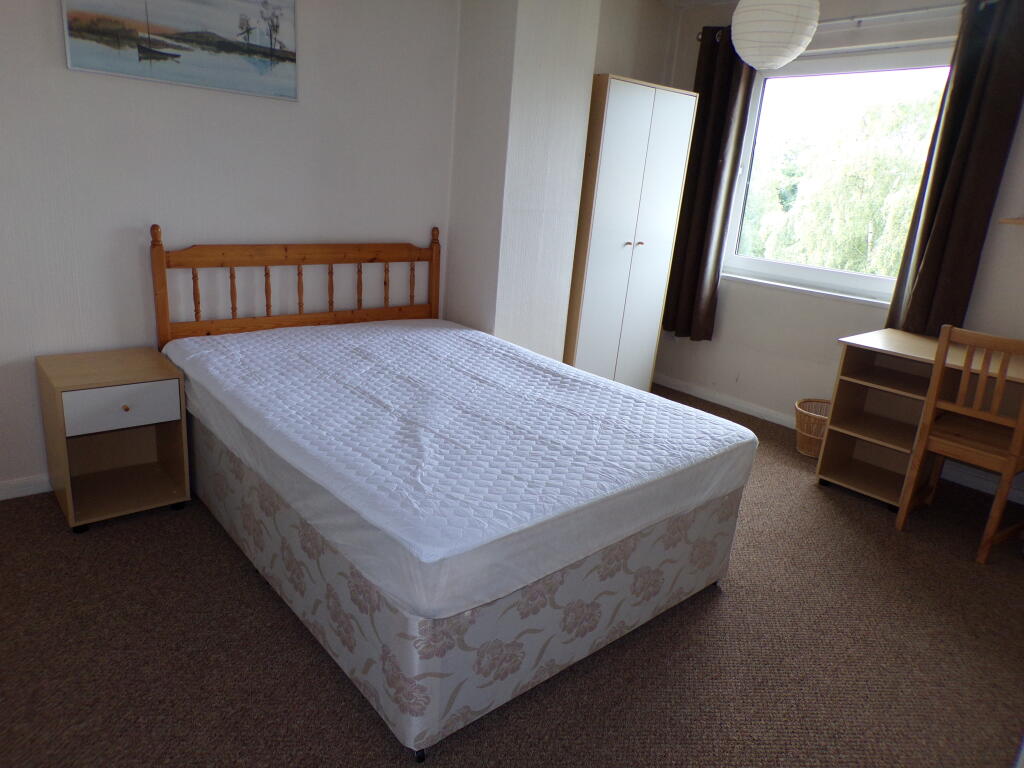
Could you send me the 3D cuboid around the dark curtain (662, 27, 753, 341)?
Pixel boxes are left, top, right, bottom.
[{"bbox_3d":[1.228,-1.224,4.459,0.115,1.890,0.440,-10,22,-40],"label":"dark curtain"}]

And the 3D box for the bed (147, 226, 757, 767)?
[{"bbox_3d":[-0.307,0.053,2.649,1.380,1.050,1.980,-10,22,-40],"label":"bed"}]

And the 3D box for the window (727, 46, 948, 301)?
[{"bbox_3d":[1.785,-1.174,4.002,0.100,1.310,1.200,-10,22,-40],"label":"window"}]

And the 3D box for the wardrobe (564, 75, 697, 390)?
[{"bbox_3d":[0.536,-0.773,4.238,0.765,1.860,0.500,-10,22,-40],"label":"wardrobe"}]

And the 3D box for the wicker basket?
[{"bbox_3d":[1.719,0.258,3.943,0.320,0.260,0.320,-10,22,-40],"label":"wicker basket"}]

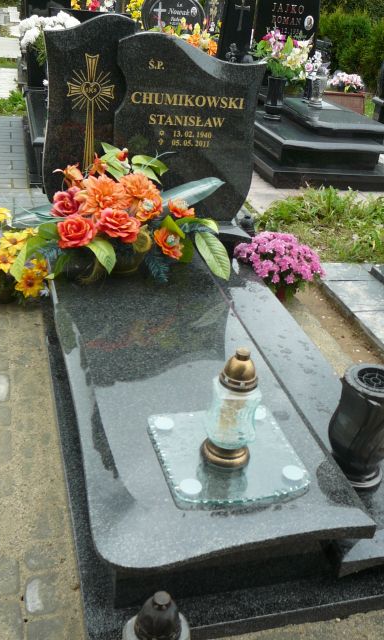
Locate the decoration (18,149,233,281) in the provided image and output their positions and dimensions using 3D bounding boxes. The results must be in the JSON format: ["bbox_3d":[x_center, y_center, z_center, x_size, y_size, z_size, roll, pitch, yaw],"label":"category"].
[{"bbox_3d":[-0.265,-0.441,2.549,0.842,0.476,0.414,-2,31,-16],"label":"decoration"}]

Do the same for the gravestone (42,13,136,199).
[{"bbox_3d":[-0.455,-0.873,2.809,0.373,0.848,0.068,-2,31,-16],"label":"gravestone"}]

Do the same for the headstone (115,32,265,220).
[{"bbox_3d":[-0.023,-0.836,2.890,0.669,0.807,0.068,-2,31,-16],"label":"headstone"}]

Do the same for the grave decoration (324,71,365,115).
[{"bbox_3d":[1.758,-2.545,7.297,0.470,0.420,0.300,-2,31,-16],"label":"grave decoration"}]

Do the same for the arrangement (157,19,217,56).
[{"bbox_3d":[-0.042,-2.307,5.436,0.590,0.420,0.350,-2,31,-16],"label":"arrangement"}]

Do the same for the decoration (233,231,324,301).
[{"bbox_3d":[0.405,-0.269,3.152,0.462,0.310,0.407,-2,31,-16],"label":"decoration"}]

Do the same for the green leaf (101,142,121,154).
[{"bbox_3d":[-0.309,-0.654,2.462,0.083,0.050,0.055,-2,31,-16],"label":"green leaf"}]

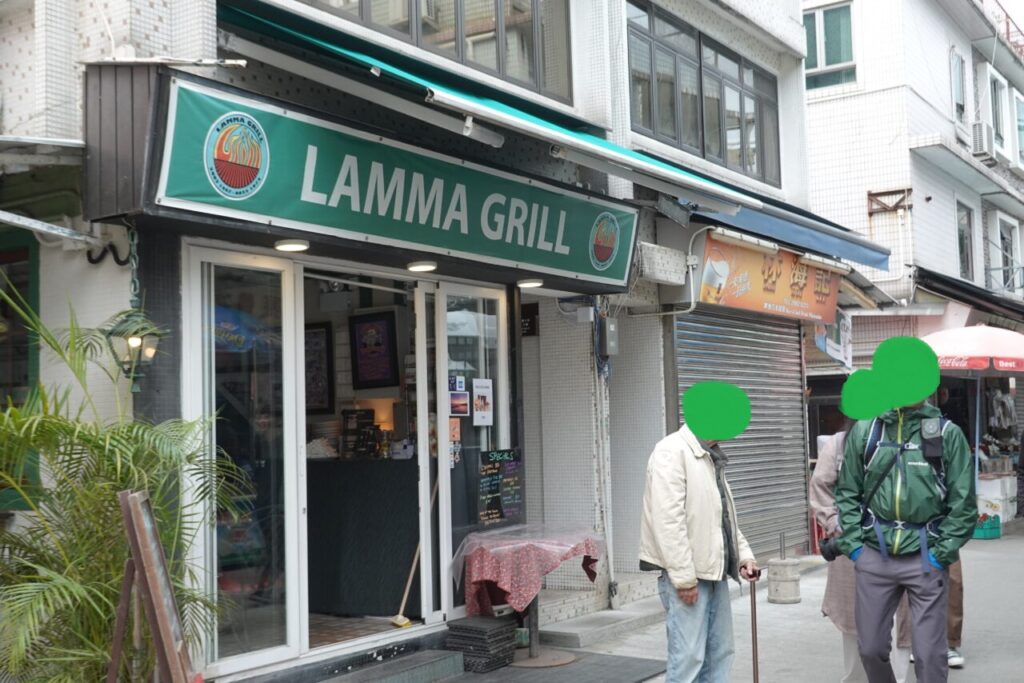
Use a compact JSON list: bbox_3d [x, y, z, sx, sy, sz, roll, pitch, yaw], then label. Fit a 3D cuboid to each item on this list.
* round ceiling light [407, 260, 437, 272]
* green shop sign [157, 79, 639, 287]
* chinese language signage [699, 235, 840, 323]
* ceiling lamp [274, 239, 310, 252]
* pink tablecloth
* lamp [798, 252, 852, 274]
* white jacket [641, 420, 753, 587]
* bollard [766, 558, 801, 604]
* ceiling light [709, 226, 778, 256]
[{"bbox_3d":[-0.525,-0.436,7.138,0.172,0.038,0.172,-2,-4,0],"label":"round ceiling light"},{"bbox_3d":[-0.342,-0.784,7.172,0.060,0.562,4.299,9,2,34],"label":"green shop sign"},{"bbox_3d":[2.420,-0.535,11.251,0.080,0.575,3.175,7,1,34],"label":"chinese language signage"},{"bbox_3d":[-1.123,-0.490,6.261,0.172,0.038,0.172,-2,-4,0],"label":"ceiling lamp"},{"bbox_3d":[0.113,1.448,7.724,0.700,0.460,0.700,-5,-5,34],"label":"pink tablecloth"},{"bbox_3d":[3.072,-0.761,11.985,0.110,0.100,1.280,-5,-5,34],"label":"lamp"},{"bbox_3d":[0.796,0.704,5.250,0.420,0.670,0.480,-4,-5,28],"label":"white jacket"},{"bbox_3d":[2.191,1.932,9.875,0.270,0.340,0.270,-5,-5,34],"label":"bollard"},{"bbox_3d":[1.975,-0.857,10.377,0.110,0.100,1.280,-5,-5,34],"label":"ceiling light"}]

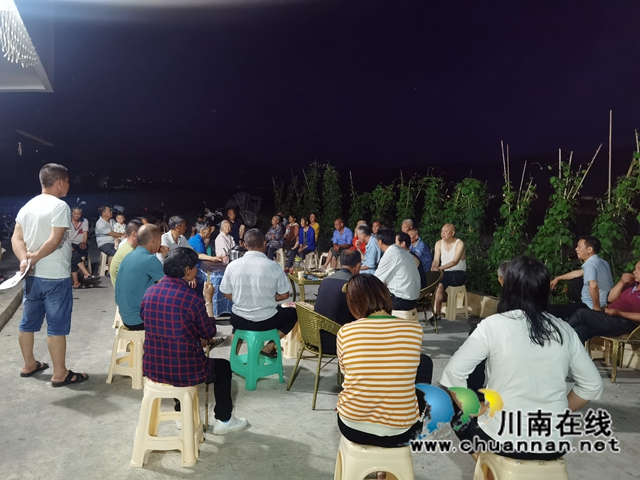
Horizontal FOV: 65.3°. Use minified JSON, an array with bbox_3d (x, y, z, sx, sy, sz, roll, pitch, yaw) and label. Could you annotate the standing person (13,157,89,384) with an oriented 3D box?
[{"bbox_3d":[-2.230,0.268,4.100,0.560,1.740,0.380,5,4,29],"label":"standing person"}]

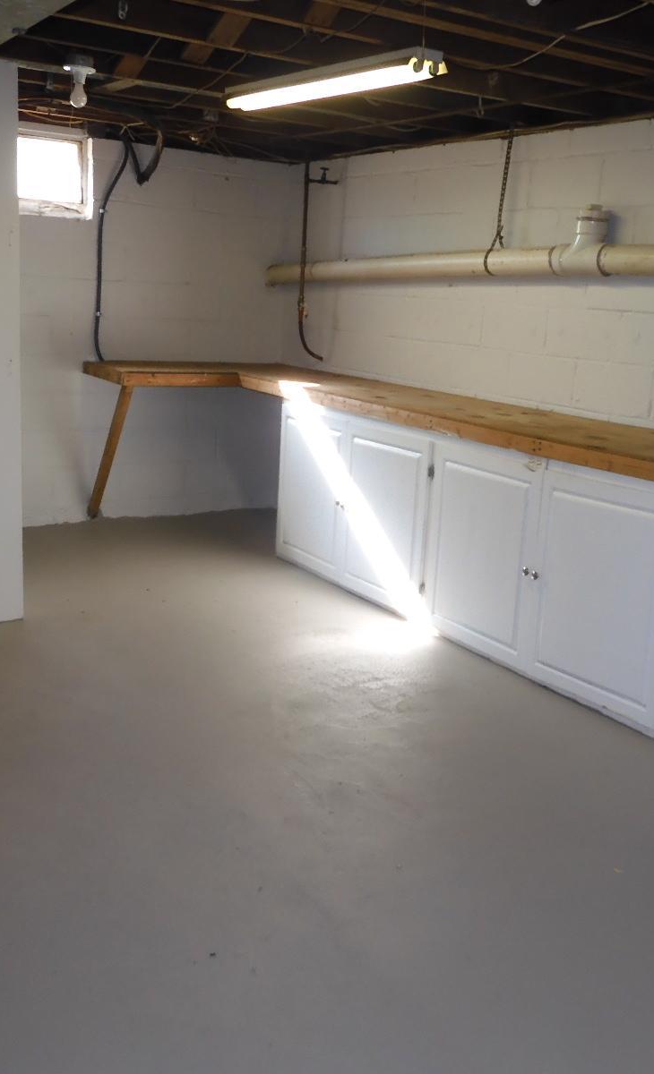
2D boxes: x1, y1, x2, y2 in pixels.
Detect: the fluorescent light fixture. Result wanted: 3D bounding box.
[{"bbox_3d":[-0.030,-1.597,3.522,0.150,0.085,1.220,-6,17,-33],"label":"fluorescent light fixture"}]

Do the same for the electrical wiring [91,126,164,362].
[{"bbox_3d":[-1.071,-1.568,5.383,0.410,1.220,0.120,-6,17,-33],"label":"electrical wiring"}]

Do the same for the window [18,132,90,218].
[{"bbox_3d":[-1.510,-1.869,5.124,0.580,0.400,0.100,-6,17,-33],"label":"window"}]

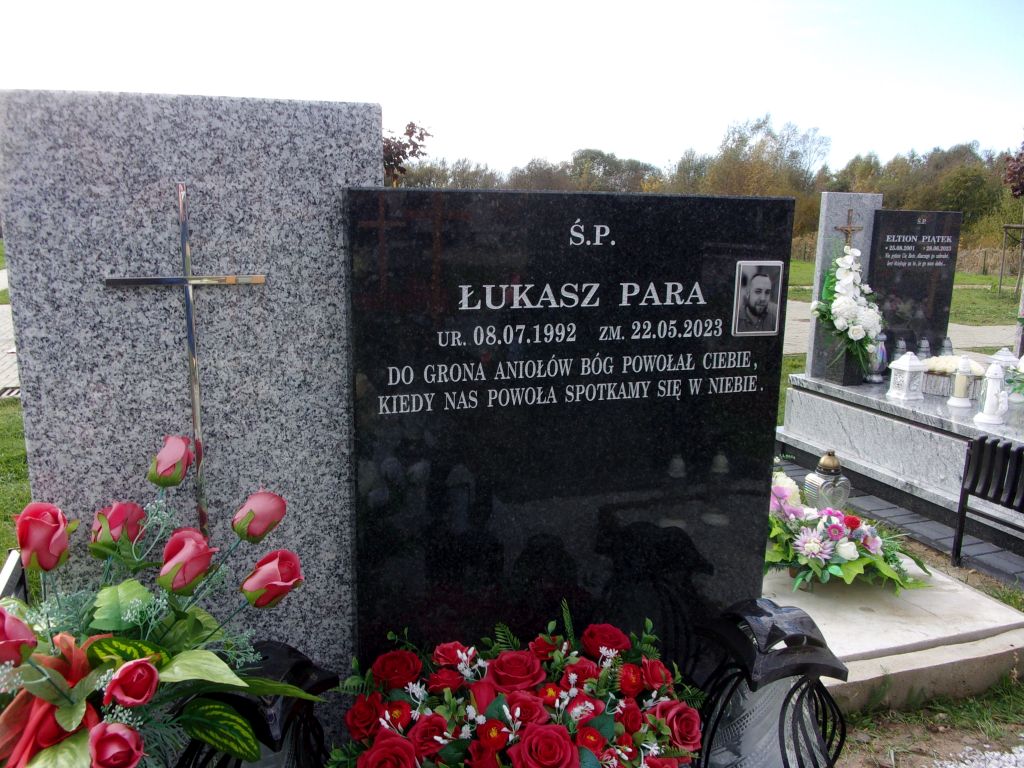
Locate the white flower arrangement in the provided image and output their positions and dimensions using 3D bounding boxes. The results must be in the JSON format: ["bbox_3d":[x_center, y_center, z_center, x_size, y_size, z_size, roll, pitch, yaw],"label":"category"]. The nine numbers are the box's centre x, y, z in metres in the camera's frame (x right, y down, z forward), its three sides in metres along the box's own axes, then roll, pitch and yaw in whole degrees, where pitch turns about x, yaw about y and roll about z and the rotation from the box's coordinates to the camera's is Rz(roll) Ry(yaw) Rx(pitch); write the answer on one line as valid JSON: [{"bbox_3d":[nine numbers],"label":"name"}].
[{"bbox_3d":[1.892,-0.405,4.658,0.370,0.738,0.270,-3,12,-19],"label":"white flower arrangement"}]

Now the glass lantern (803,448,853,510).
[{"bbox_3d":[1.334,0.441,3.485,0.150,0.334,0.110,-3,12,-16],"label":"glass lantern"}]

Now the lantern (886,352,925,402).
[{"bbox_3d":[2.050,-0.045,4.299,0.140,0.239,0.140,-3,12,-19],"label":"lantern"}]

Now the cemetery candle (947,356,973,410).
[{"bbox_3d":[2.255,-0.019,4.163,0.125,0.246,0.125,-3,12,-19],"label":"cemetery candle"}]

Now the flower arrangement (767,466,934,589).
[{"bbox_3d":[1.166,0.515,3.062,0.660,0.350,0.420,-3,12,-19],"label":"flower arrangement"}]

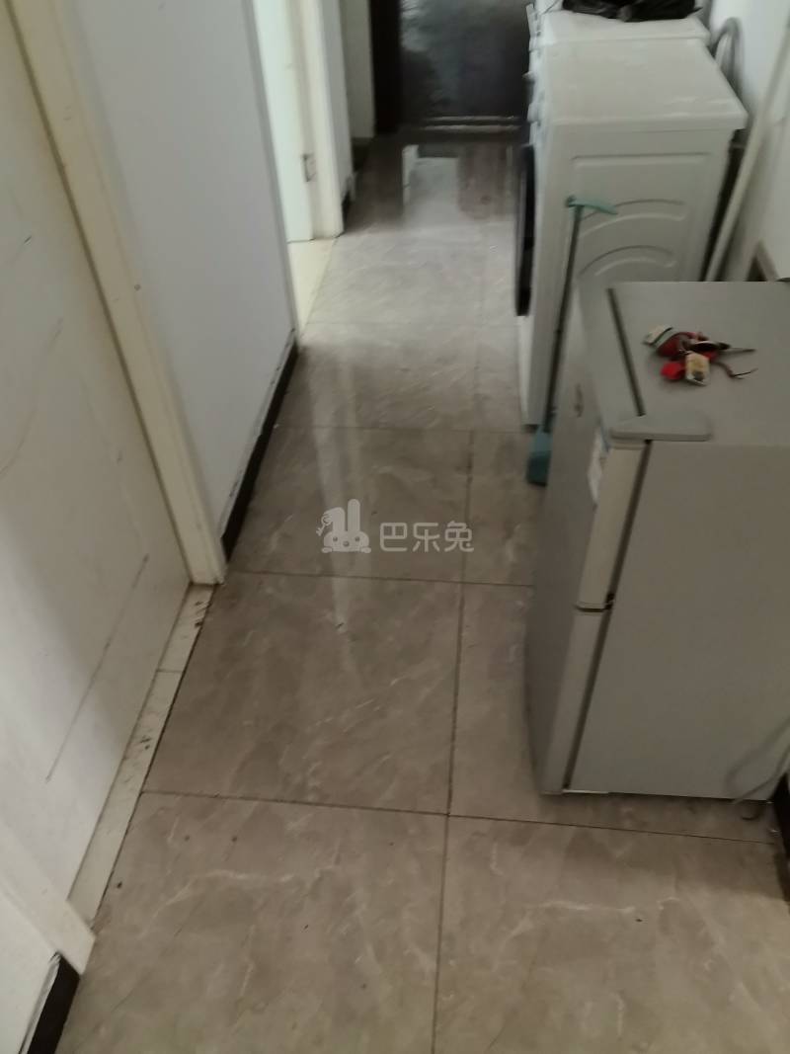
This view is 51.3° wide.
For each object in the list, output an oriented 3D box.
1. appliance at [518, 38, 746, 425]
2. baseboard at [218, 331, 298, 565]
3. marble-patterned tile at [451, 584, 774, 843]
[{"bbox_3d":[0.593,-0.803,2.329,0.472,0.850,0.613,2,45,6],"label":"appliance"},{"bbox_3d":[-0.386,-0.281,2.413,0.019,0.073,0.965,2,45,6],"label":"baseboard"},{"bbox_3d":[0.432,0.361,1.761,0.600,0.020,0.600,2,45,6],"label":"marble-patterned tile"}]

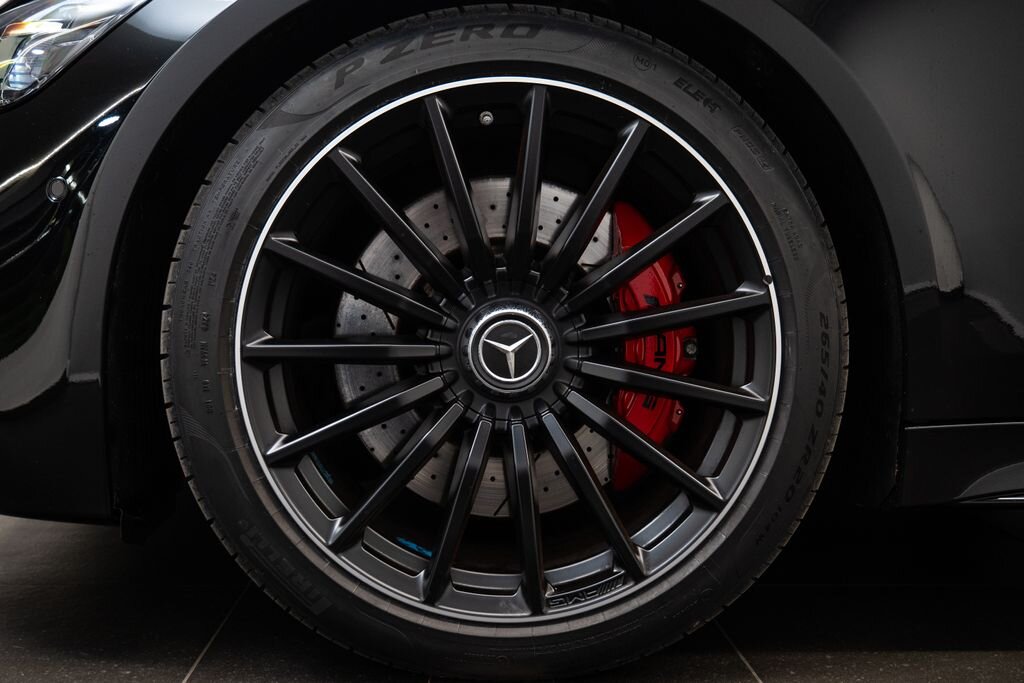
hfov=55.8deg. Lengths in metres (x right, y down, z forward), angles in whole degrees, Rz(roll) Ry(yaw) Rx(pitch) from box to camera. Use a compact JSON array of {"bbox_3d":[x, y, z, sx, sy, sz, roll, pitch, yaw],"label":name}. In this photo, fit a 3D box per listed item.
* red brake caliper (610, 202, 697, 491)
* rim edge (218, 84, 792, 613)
[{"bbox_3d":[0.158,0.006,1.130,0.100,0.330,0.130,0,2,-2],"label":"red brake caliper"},{"bbox_3d":[-0.001,0.011,0.977,0.547,0.547,0.045,0,2,-2],"label":"rim edge"}]

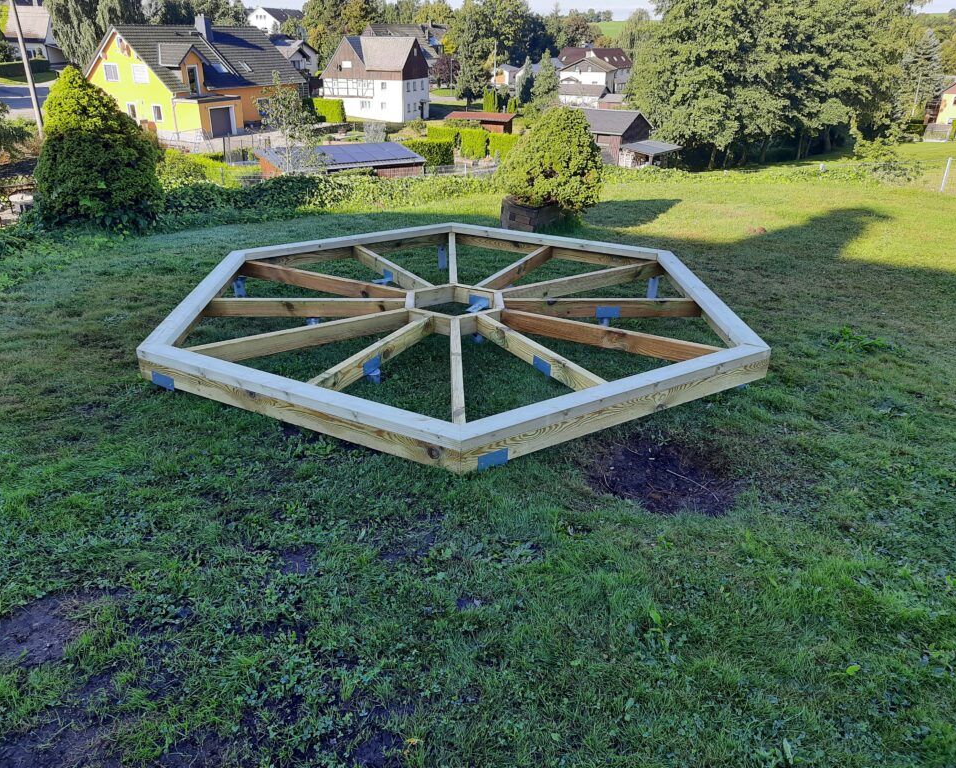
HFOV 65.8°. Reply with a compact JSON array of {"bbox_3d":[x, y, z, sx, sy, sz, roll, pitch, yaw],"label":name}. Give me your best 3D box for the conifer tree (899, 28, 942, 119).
[{"bbox_3d":[58.707,-40.192,97.901,5.400,12.243,5.400,1,25,0],"label":"conifer tree"}]

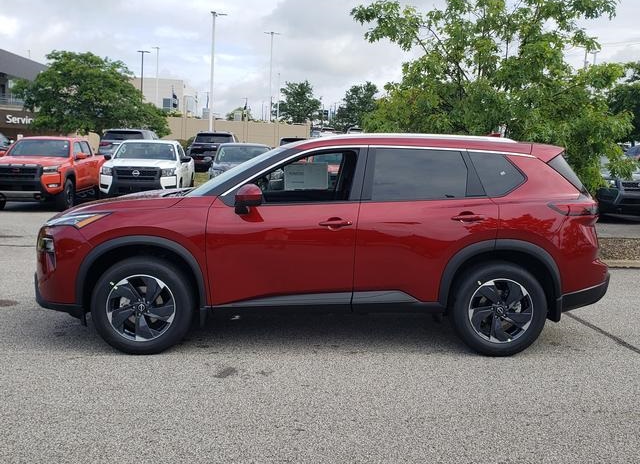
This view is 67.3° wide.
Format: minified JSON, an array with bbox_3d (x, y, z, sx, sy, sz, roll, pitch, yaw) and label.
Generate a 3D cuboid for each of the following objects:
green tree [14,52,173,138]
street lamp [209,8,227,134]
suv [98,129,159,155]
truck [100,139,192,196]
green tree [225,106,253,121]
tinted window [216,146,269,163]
[{"bbox_3d":[-12.300,-6.500,26.000,8.400,6.500,8.000,1,8,0],"label":"green tree"},{"bbox_3d":[-5.757,-7.920,27.000,0.950,8.700,0.650,2,6,0],"label":"street lamp"},{"bbox_3d":[-8.400,-3.680,21.600,1.920,1.720,4.800,0,8,-11],"label":"suv"},{"bbox_3d":[-4.640,-1.630,13.450,1.860,1.820,5.300,0,8,-11],"label":"truck"},{"bbox_3d":[-11.868,-15.509,70.000,4.800,5.800,4.800,2,6,0],"label":"green tree"},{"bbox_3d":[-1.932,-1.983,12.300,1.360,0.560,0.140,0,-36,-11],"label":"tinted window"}]

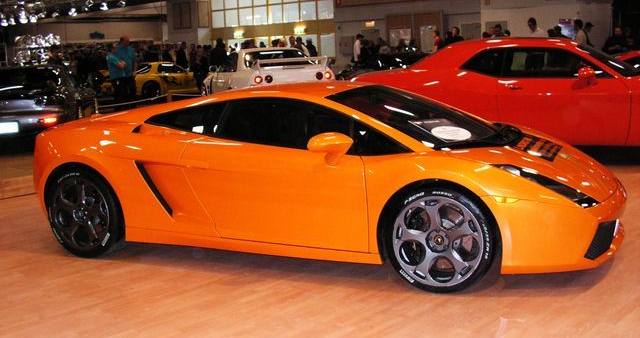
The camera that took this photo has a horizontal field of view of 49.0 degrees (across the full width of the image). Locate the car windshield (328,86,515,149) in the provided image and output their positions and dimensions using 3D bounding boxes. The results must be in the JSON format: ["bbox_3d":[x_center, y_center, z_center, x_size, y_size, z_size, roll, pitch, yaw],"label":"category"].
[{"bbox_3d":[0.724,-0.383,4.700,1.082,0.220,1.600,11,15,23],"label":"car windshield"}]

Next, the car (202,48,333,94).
[{"bbox_3d":[-1.202,-1.752,14.725,1.800,1.360,4.650,-6,10,-19],"label":"car"}]

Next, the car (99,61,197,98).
[{"bbox_3d":[-5.370,-2.921,23.398,1.760,1.220,4.290,3,11,32],"label":"car"}]

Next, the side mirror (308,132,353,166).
[{"bbox_3d":[0.073,-0.106,3.995,0.200,0.200,0.240,2,11,25],"label":"side mirror"}]

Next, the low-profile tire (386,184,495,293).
[{"bbox_3d":[0.692,0.377,3.958,0.645,0.645,0.235,2,11,25],"label":"low-profile tire"}]

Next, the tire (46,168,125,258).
[{"bbox_3d":[-1.622,0.296,5.051,0.660,0.656,0.290,2,11,25],"label":"tire"}]

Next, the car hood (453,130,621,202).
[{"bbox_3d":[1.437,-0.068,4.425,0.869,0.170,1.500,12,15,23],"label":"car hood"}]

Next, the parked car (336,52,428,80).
[{"bbox_3d":[2.264,-1.859,14.917,4.400,1.240,1.800,-11,13,-41],"label":"parked car"}]

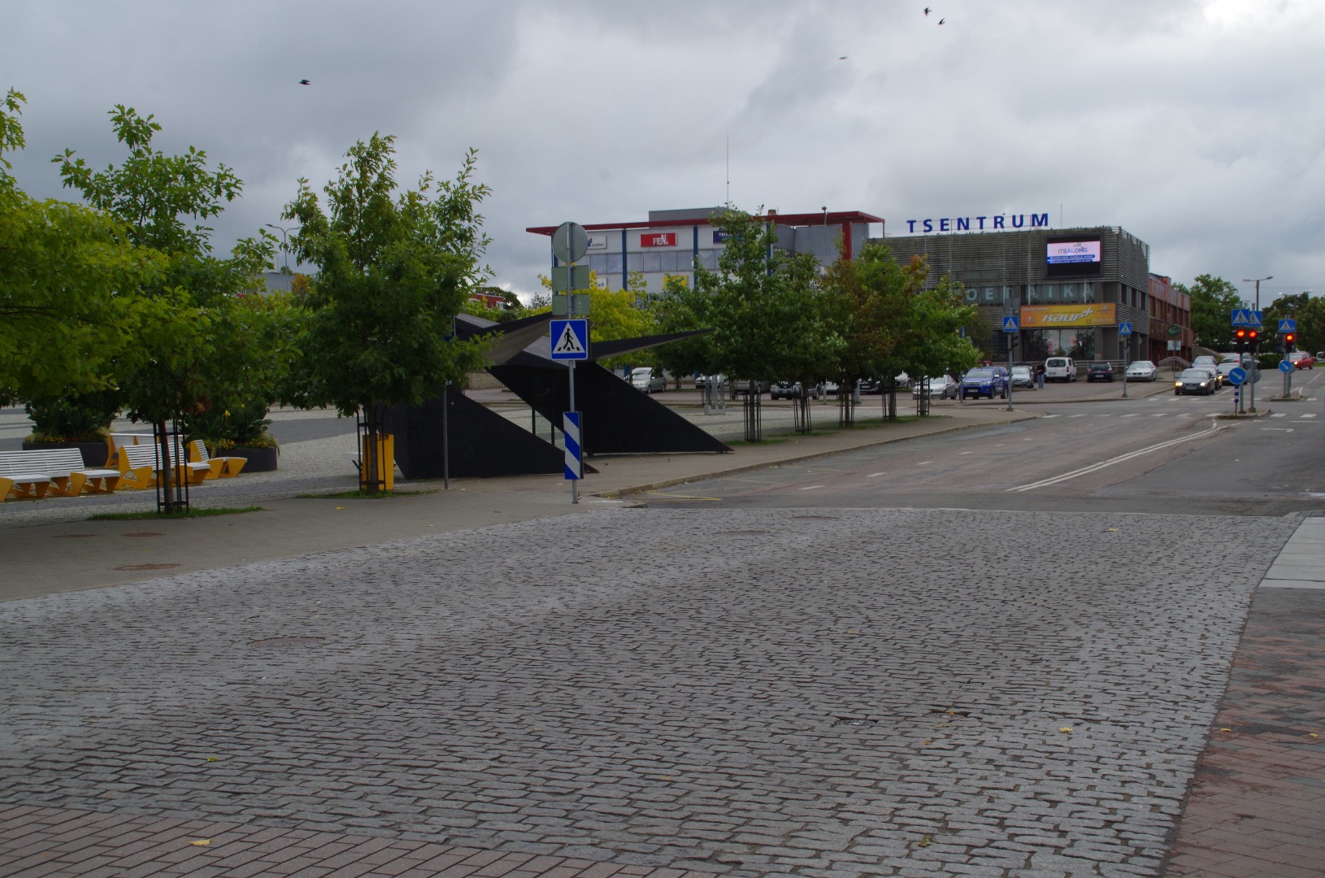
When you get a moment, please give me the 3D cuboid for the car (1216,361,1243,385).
[{"bbox_3d":[38.448,-4.396,121.500,1.800,1.460,4.600,0,2,21],"label":"car"}]

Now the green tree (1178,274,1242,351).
[{"bbox_3d":[60.060,-13.327,198.000,7.200,9.800,7.200,0,1,20],"label":"green tree"}]

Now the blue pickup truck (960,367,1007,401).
[{"bbox_3d":[18.092,-3.120,101.000,1.860,1.820,5.300,0,2,20],"label":"blue pickup truck"}]

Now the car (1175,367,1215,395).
[{"bbox_3d":[28.935,-3.066,97.800,1.780,1.440,4.500,0,1,22],"label":"car"}]

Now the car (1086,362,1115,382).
[{"bbox_3d":[31.209,-4.735,128.000,1.690,1.450,3.950,0,2,21],"label":"car"}]

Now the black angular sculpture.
[{"bbox_3d":[-1.979,-0.868,36.800,4.900,3.100,8.900,0,2,21],"label":"black angular sculpture"}]

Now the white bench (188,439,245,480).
[{"bbox_3d":[-8.768,0.408,35.500,0.750,0.770,2.000,-1,2,2],"label":"white bench"}]

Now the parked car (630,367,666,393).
[{"bbox_3d":[-1.229,-3.754,115.500,1.800,1.660,4.500,0,1,20],"label":"parked car"}]

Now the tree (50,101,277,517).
[{"bbox_3d":[-7.116,-1.878,25.700,3.300,5.850,3.200,0,1,22],"label":"tree"}]

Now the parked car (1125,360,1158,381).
[{"bbox_3d":[33.665,-4.745,126.500,1.840,1.470,4.800,0,2,21],"label":"parked car"}]

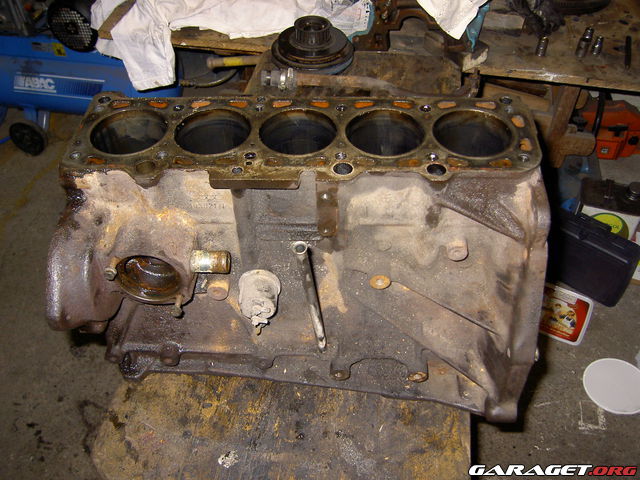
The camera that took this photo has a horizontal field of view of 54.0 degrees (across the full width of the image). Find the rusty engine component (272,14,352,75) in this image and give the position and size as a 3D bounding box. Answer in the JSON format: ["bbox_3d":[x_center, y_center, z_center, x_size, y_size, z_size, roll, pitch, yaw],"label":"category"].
[{"bbox_3d":[-0.014,-0.389,1.220,0.162,0.065,0.162,1,46,3],"label":"rusty engine component"}]

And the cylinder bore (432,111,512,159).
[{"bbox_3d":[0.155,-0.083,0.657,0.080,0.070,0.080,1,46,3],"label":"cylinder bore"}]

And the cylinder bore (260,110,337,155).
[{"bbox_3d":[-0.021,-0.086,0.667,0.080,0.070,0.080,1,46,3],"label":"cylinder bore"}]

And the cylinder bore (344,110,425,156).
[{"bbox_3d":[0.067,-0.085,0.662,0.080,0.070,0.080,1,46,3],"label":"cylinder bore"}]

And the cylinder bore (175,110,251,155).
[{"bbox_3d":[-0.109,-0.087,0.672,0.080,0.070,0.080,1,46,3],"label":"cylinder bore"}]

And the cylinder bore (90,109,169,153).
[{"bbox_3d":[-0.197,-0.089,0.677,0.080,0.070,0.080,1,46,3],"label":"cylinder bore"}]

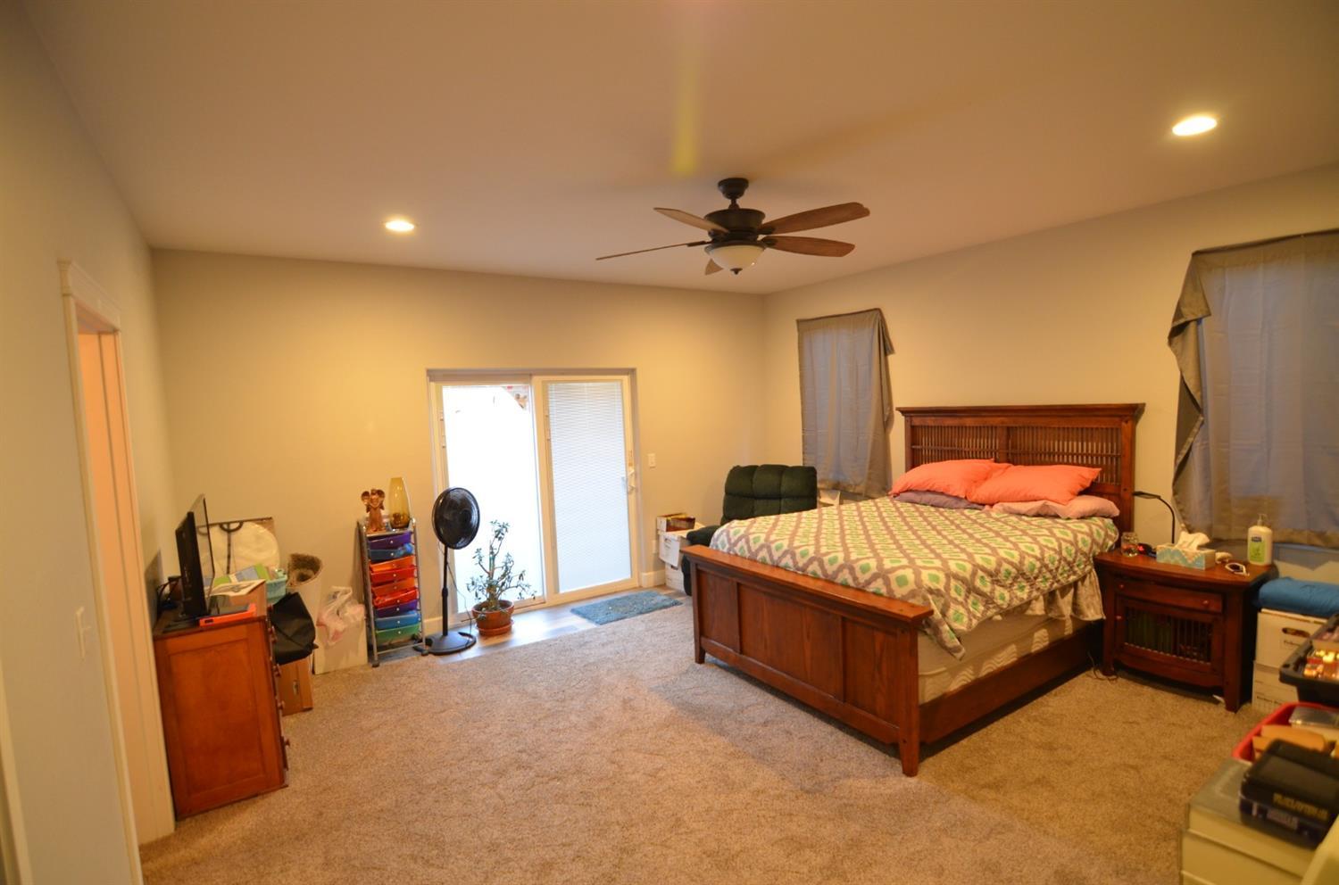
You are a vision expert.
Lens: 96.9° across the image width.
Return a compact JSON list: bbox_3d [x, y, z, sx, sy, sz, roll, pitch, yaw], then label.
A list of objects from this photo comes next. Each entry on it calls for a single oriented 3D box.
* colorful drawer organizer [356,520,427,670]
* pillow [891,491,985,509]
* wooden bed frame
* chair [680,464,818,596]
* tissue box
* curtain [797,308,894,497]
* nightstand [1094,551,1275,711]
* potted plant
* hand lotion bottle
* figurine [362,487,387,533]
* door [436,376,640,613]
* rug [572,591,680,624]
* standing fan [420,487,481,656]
[{"bbox_3d":[-2.007,1.049,4.297,0.340,0.970,0.360,-5,4,-32],"label":"colorful drawer organizer"},{"bbox_3d":[2.000,0.399,4.511,0.450,0.160,0.700,-5,5,-35],"label":"pillow"},{"bbox_3d":[1.569,0.612,3.842,2.225,1.600,1.710,-5,5,-33],"label":"wooden bed frame"},{"bbox_3d":[0.785,0.773,5.330,0.980,1.060,0.930,0,5,26],"label":"chair"},{"bbox_3d":[2.819,0.622,3.243,0.126,0.084,0.210,-6,6,-36],"label":"tissue box"},{"bbox_3d":[1.593,-0.355,5.409,0.100,1.640,0.970,-6,5,-39],"label":"curtain"},{"bbox_3d":[2.998,1.042,3.481,0.460,0.670,0.700,-5,5,-37],"label":"nightstand"},{"bbox_3d":[-1.351,1.052,4.667,0.480,0.860,0.420,-5,4,-32],"label":"potted plant"},{"bbox_3d":[3.158,0.515,3.166,0.060,0.280,0.085,-5,5,-29],"label":"hand lotion bottle"},{"bbox_3d":[-2.042,0.477,4.097,0.160,0.300,0.110,-5,5,-30],"label":"figurine"},{"bbox_3d":[-1.056,0.418,5.105,1.700,1.990,0.120,-5,4,-32],"label":"door"},{"bbox_3d":[-0.351,1.374,4.976,0.785,0.015,0.445,-5,5,-31],"label":"rug"},{"bbox_3d":[-1.642,0.902,4.335,0.420,1.170,0.450,0,5,28],"label":"standing fan"}]

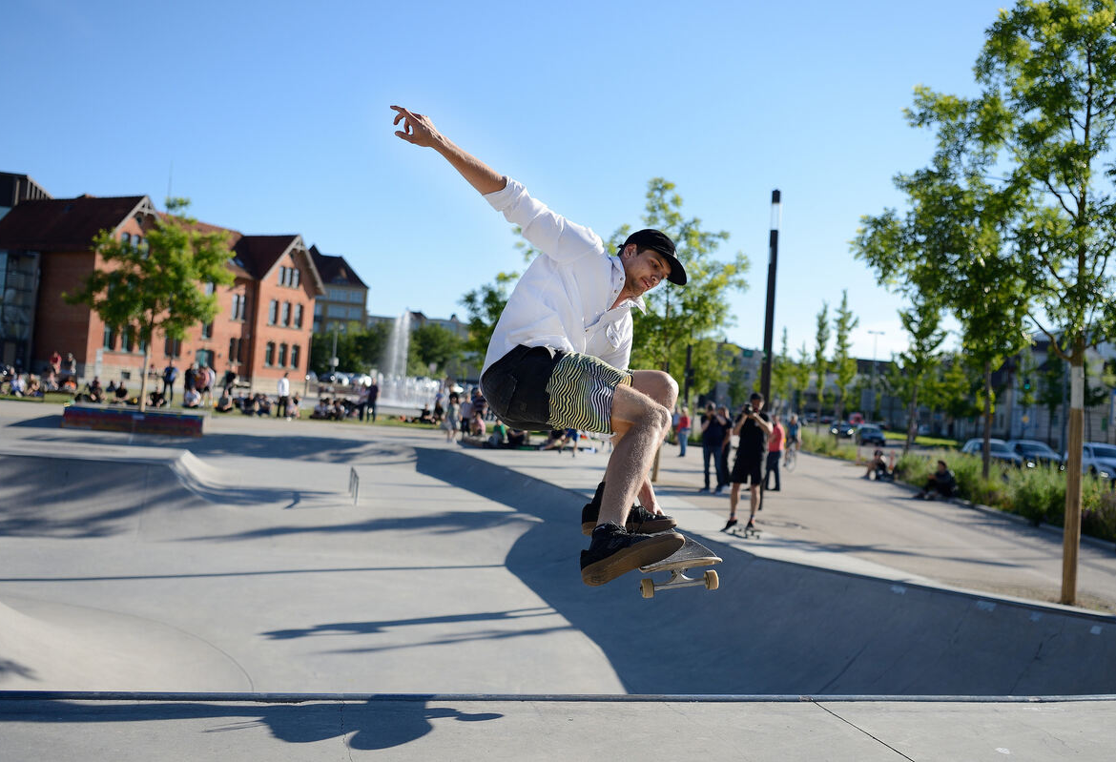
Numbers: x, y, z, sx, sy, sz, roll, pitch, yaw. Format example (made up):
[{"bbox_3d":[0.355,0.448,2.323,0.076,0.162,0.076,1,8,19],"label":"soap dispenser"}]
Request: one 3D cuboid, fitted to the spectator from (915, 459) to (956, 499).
[{"bbox_3d":[8.330,2.185,22.400,0.920,0.880,0.600,4,-2,-14],"label":"spectator"}]

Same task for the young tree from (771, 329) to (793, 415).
[{"bbox_3d":[15.587,0.192,70.912,1.800,8.000,1.800,4,-1,0],"label":"young tree"}]

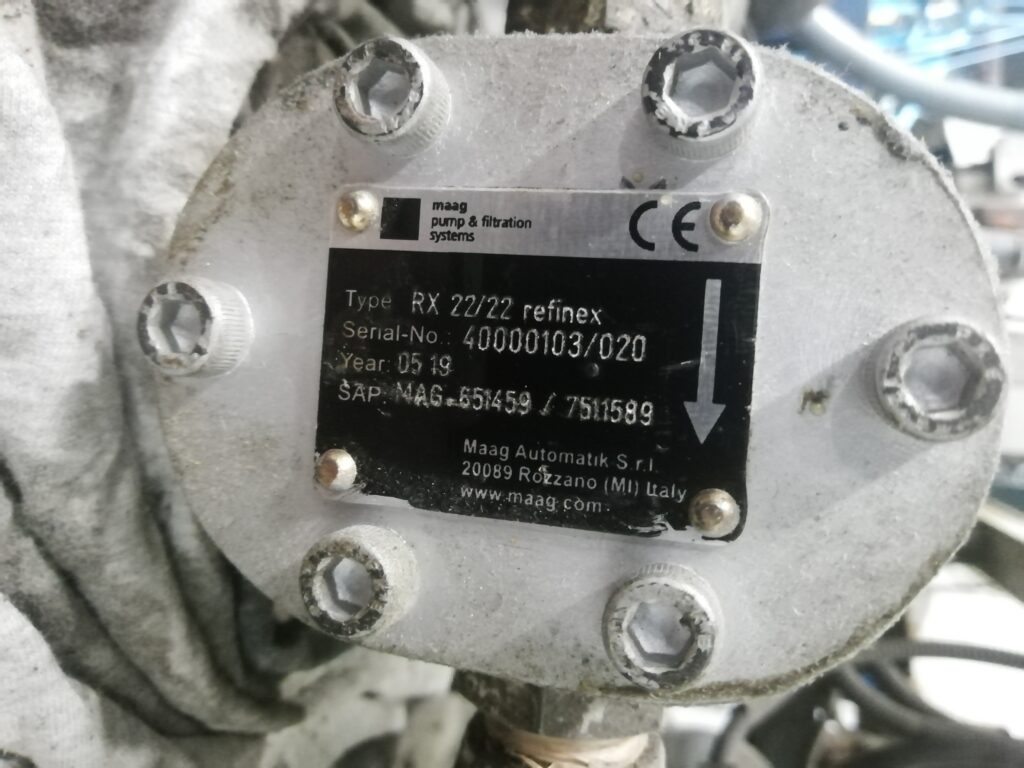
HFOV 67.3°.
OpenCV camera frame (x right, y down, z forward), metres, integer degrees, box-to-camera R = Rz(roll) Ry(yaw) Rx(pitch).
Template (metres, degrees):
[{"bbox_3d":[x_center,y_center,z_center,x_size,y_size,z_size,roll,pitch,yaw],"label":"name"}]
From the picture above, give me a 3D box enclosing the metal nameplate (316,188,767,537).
[{"bbox_3d":[0.002,-0.005,0.139,0.080,0.060,0.002,4,0,15],"label":"metal nameplate"}]

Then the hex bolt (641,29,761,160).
[{"bbox_3d":[0.031,-0.047,0.127,0.018,0.018,0.012,4,0,15],"label":"hex bolt"}]

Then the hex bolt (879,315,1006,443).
[{"bbox_3d":[0.064,-0.001,0.117,0.018,0.018,0.012,4,0,15],"label":"hex bolt"}]

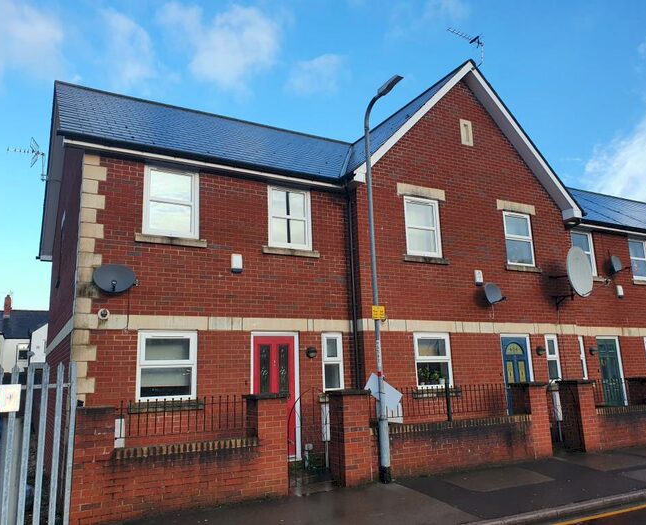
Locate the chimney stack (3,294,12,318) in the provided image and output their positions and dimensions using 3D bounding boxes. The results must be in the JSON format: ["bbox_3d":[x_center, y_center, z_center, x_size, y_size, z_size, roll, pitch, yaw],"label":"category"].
[{"bbox_3d":[-27.670,3.946,46.164,0.500,1.932,0.900,5,-13,-29],"label":"chimney stack"}]

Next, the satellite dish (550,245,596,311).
[{"bbox_3d":[5.628,0.310,11.783,0.950,1.280,0.850,5,-14,-28],"label":"satellite dish"}]

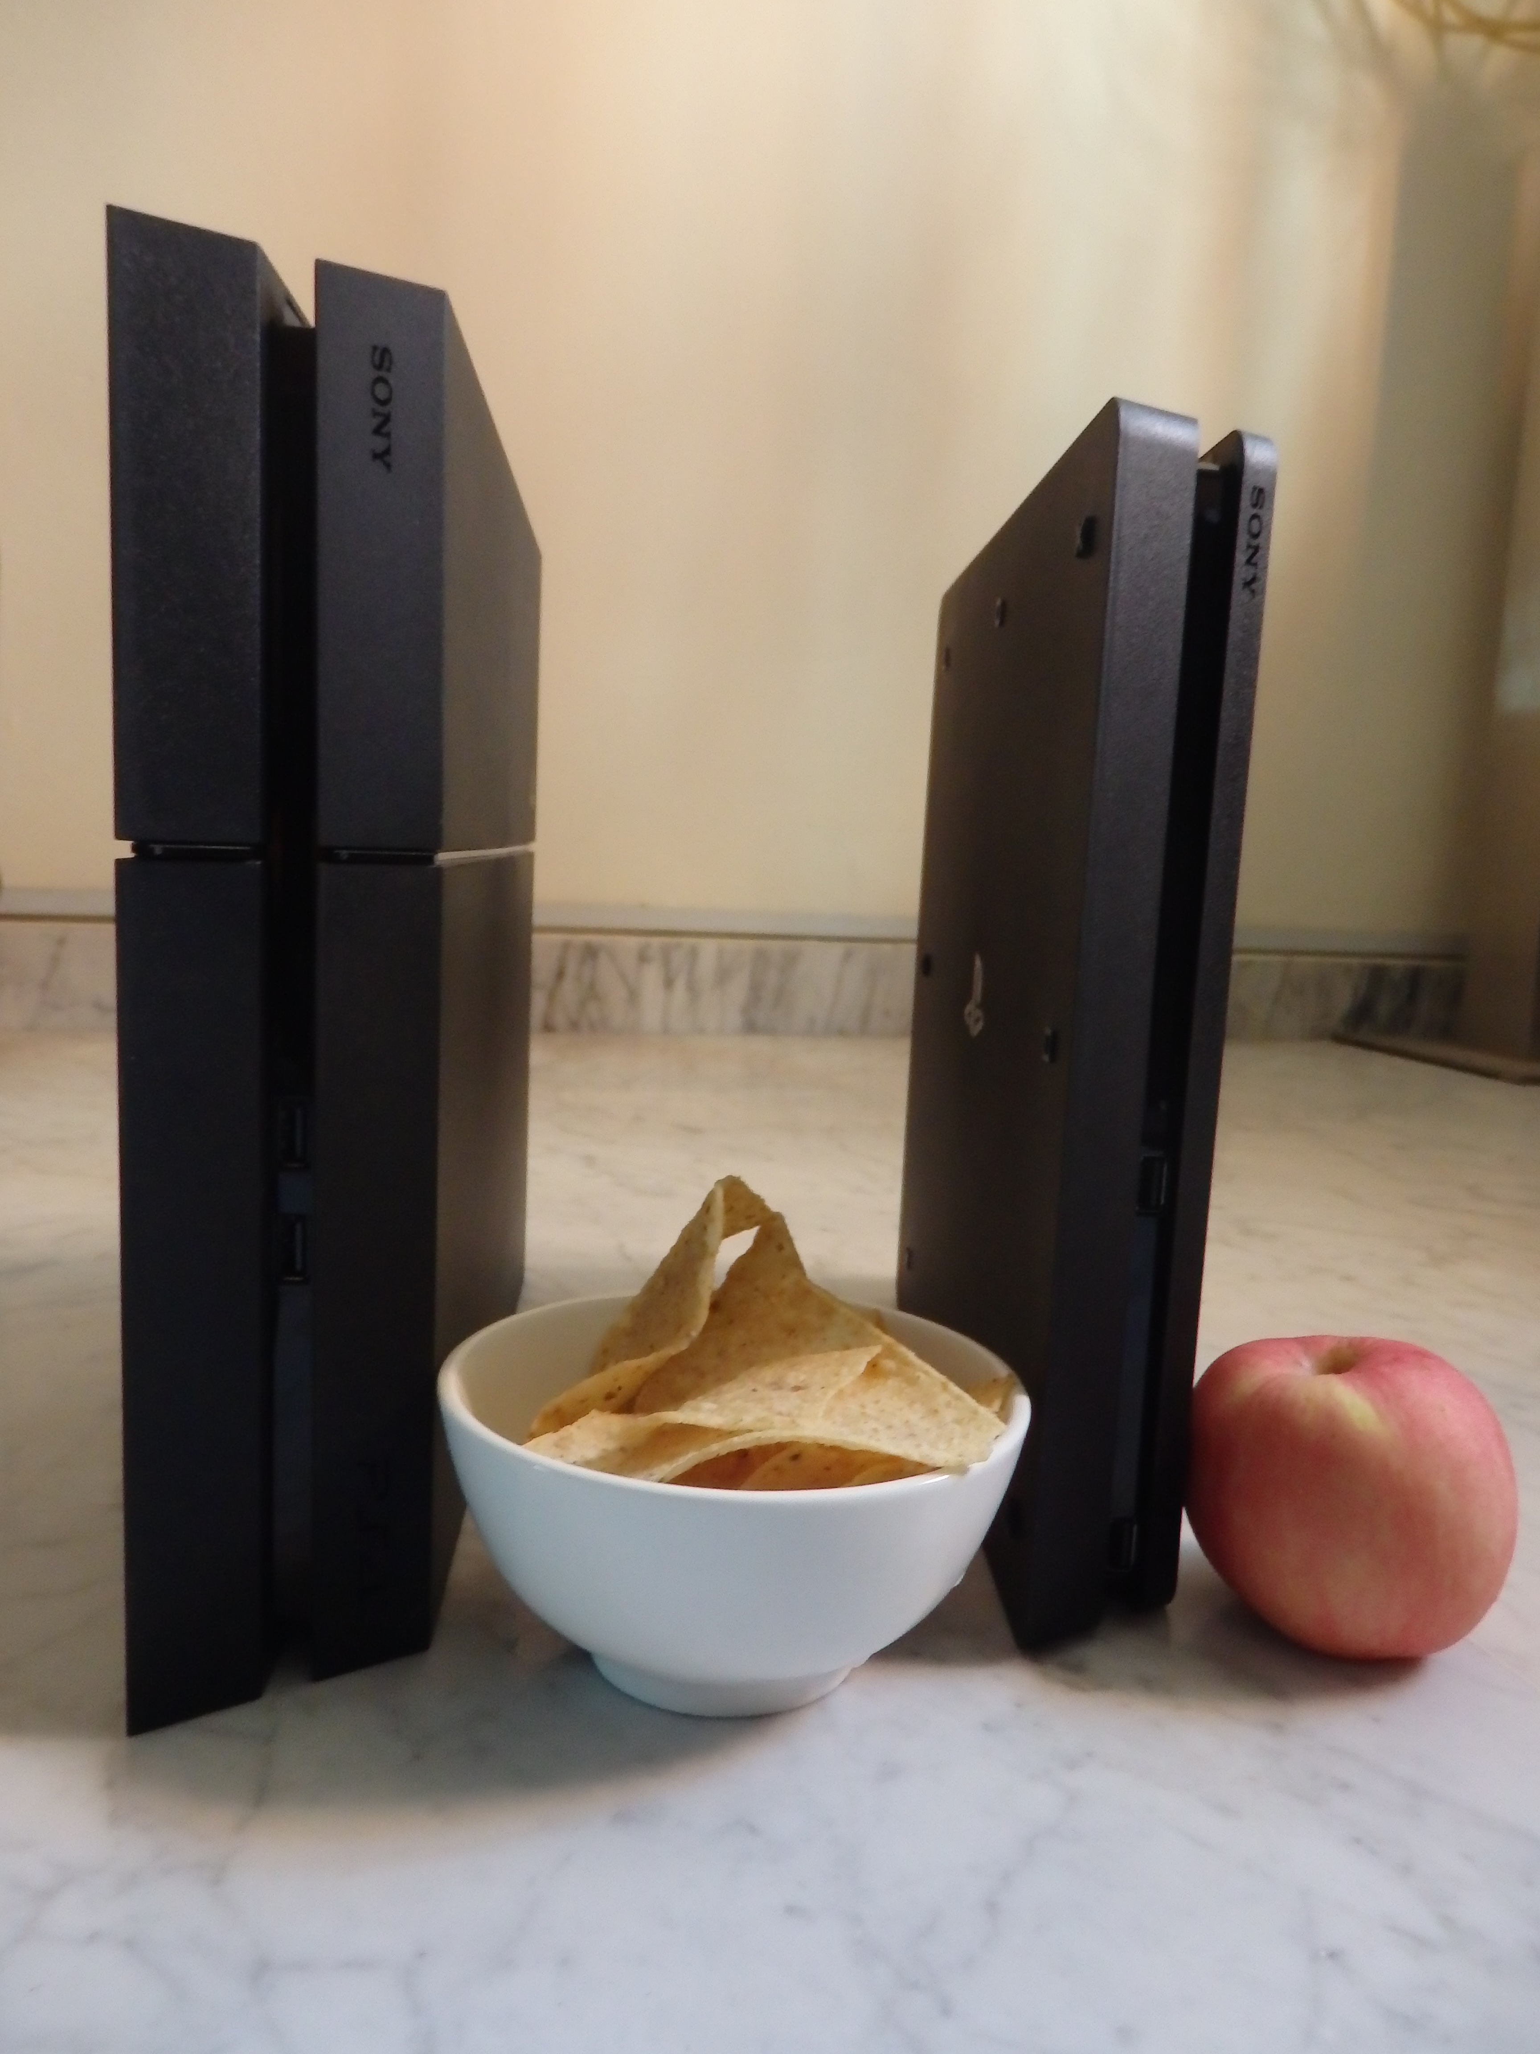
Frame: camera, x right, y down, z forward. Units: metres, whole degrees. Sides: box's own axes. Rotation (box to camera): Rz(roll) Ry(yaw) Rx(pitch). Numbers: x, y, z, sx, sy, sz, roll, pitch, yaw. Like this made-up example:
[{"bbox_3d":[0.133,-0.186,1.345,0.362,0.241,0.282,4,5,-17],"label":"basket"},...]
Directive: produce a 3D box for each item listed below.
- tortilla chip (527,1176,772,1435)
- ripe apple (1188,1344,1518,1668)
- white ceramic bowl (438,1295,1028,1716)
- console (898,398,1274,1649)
[{"bbox_3d":[-0.026,0.061,0.325,0.057,0.056,0.045,3,8,0],"label":"tortilla chip"},{"bbox_3d":[0.131,0.105,0.336,0.072,0.067,0.072,3,8,0],"label":"ripe apple"},{"bbox_3d":[-0.009,0.104,0.324,0.127,0.061,0.127,3,8,0],"label":"white ceramic bowl"},{"bbox_3d":[0.078,-0.010,0.442,0.039,0.265,0.288,2,8,-2],"label":"console"}]

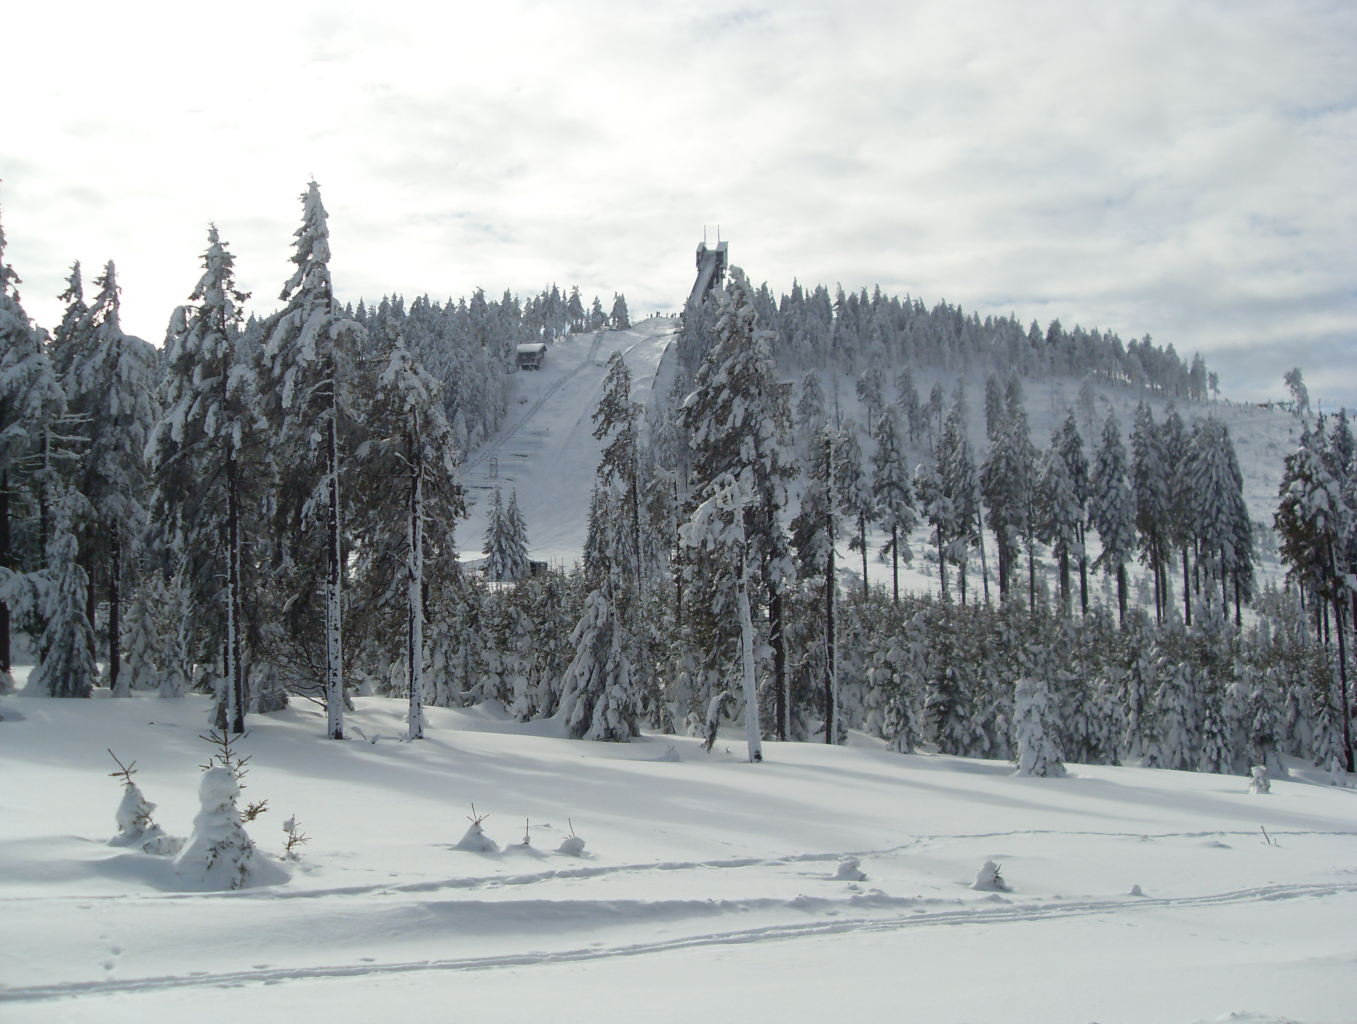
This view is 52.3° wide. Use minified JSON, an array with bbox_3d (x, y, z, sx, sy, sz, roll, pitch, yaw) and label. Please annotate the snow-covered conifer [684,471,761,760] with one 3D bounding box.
[{"bbox_3d":[1.001,2.422,32.000,1.879,6.683,1.879,-1,-4,0],"label":"snow-covered conifer"}]

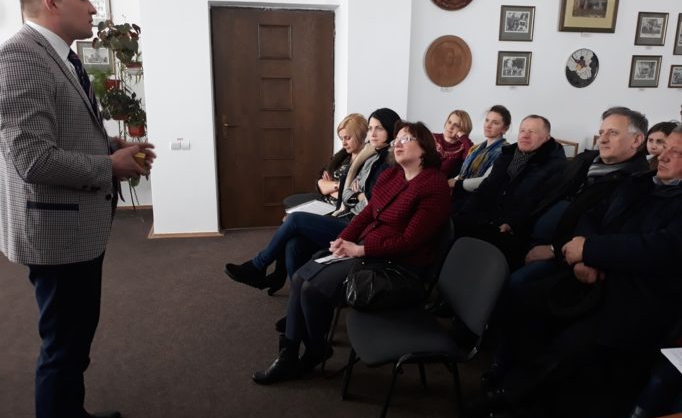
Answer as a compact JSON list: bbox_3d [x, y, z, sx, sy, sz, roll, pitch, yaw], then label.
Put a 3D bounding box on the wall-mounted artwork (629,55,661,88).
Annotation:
[{"bbox_3d":[3.307,-1.480,5.750,0.360,0.333,0.030,-2,13,-10],"label":"wall-mounted artwork"}]

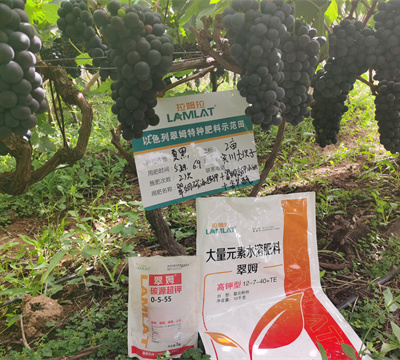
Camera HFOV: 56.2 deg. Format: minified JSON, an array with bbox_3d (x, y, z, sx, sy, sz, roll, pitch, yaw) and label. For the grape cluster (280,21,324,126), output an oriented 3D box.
[{"bbox_3d":[0.223,-0.236,0.840,0.112,0.222,0.105,4,18,11],"label":"grape cluster"}]

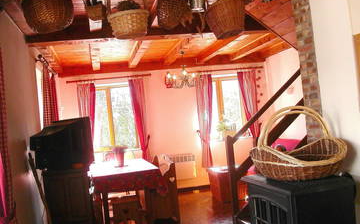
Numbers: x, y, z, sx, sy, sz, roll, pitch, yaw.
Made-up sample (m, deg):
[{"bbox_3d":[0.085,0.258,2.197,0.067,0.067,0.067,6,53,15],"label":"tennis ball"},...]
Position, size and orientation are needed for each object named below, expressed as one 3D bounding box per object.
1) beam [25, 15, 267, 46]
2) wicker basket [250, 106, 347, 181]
[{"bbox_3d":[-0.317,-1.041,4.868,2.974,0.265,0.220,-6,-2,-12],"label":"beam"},{"bbox_3d":[0.847,0.225,2.912,0.622,0.521,0.479,-6,-2,6],"label":"wicker basket"}]

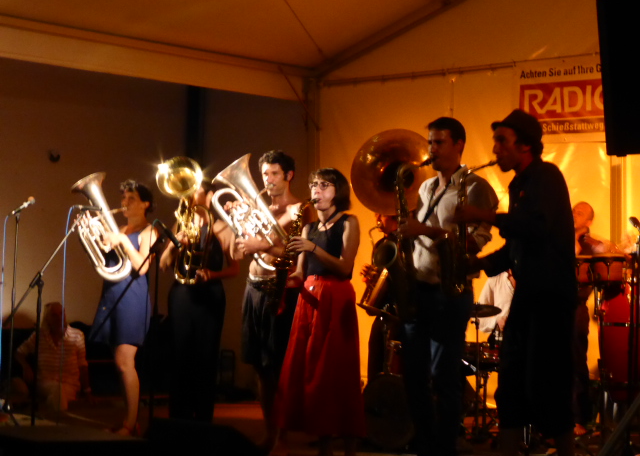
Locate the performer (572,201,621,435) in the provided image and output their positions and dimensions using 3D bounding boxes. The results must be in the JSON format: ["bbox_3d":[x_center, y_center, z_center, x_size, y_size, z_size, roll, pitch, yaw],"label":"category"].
[{"bbox_3d":[2.022,0.674,8.950,0.550,1.740,0.480,1,-6,-6],"label":"performer"}]

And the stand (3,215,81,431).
[{"bbox_3d":[-1.728,0.621,7.350,0.600,1.390,0.520,2,-6,-11],"label":"stand"}]

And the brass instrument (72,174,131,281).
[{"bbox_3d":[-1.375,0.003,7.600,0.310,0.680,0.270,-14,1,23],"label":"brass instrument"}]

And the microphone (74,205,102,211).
[{"bbox_3d":[-1.419,-0.125,7.350,0.170,0.035,0.035,2,-6,-9],"label":"microphone"}]

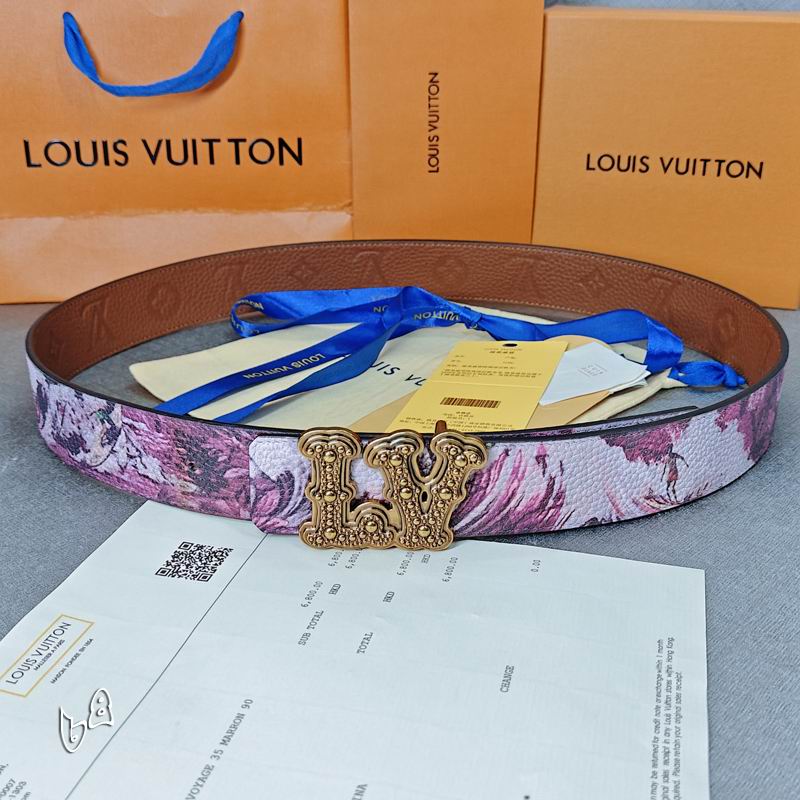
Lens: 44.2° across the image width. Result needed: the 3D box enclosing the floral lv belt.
[{"bbox_3d":[0.006,-0.025,0.502,0.368,0.044,0.282,1,25,0],"label":"floral lv belt"}]

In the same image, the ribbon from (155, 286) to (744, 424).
[{"bbox_3d":[0.029,-0.023,0.508,0.297,0.036,0.153,1,25,0],"label":"ribbon"}]

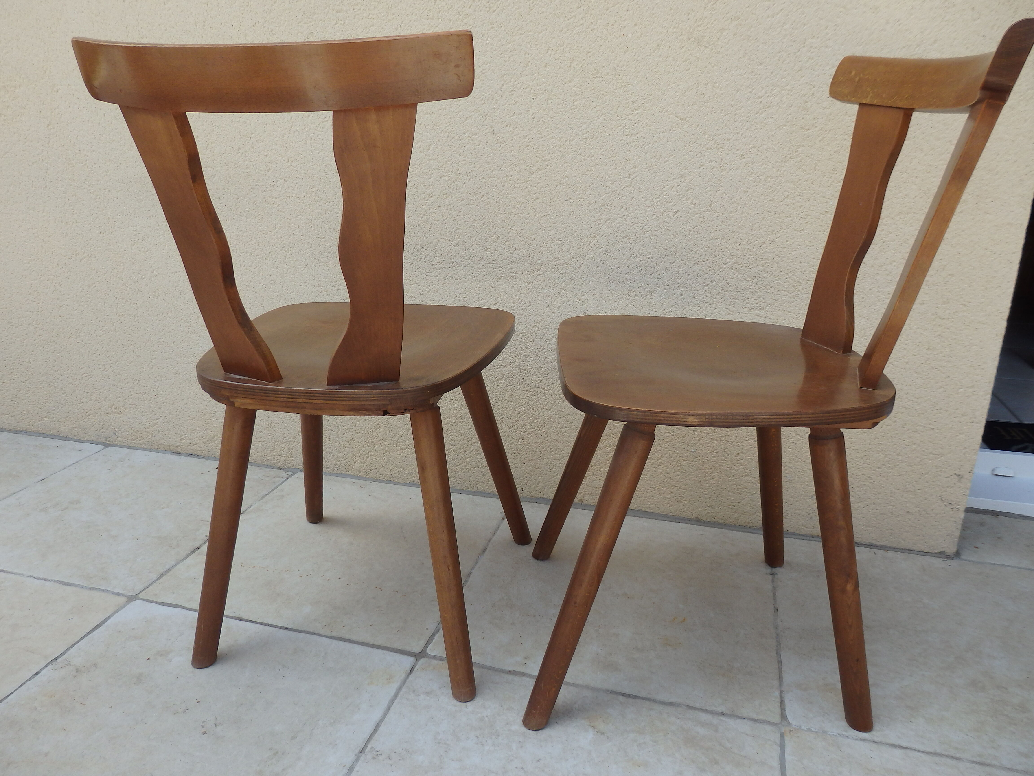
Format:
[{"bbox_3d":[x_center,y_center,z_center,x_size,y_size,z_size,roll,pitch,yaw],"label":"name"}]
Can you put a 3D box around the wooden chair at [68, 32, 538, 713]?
[{"bbox_3d":[-0.234,-0.038,1.080,0.447,0.829,0.522,3,20,9],"label":"wooden chair"}]

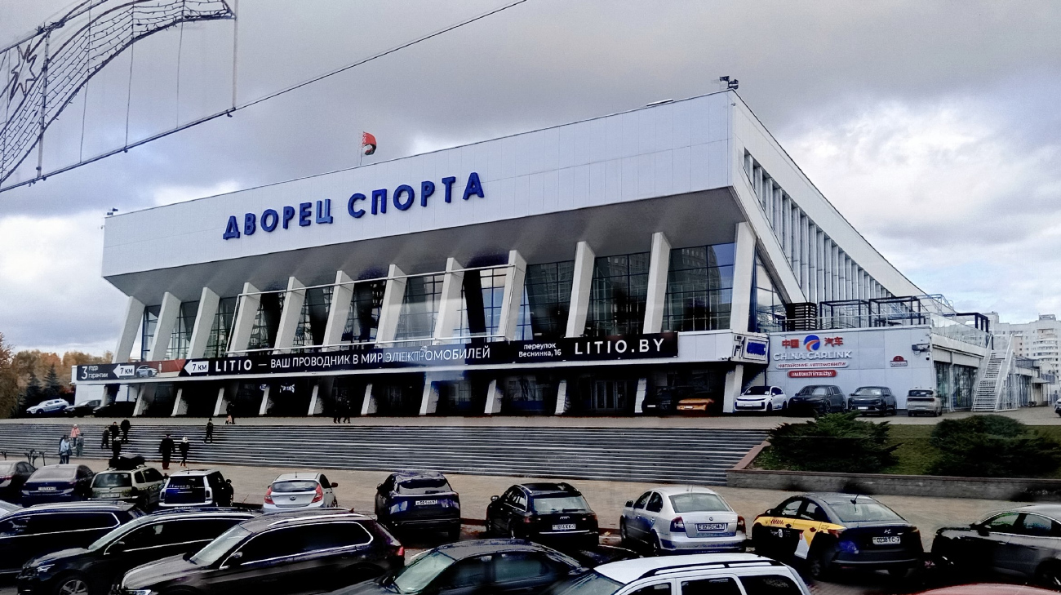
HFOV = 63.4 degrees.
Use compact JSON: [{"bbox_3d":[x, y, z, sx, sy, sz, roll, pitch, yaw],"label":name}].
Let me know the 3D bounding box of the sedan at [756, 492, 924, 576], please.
[{"bbox_3d":[6.003,4.765,17.469,1.740,1.470,4.430,0,-7,-9],"label":"sedan"}]

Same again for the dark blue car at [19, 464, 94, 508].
[{"bbox_3d":[-16.821,6.819,31.083,1.750,1.470,4.520,1,-7,-15],"label":"dark blue car"}]

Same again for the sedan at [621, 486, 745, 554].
[{"bbox_3d":[3.317,5.078,19.596,1.770,1.460,4.570,0,-7,-9],"label":"sedan"}]

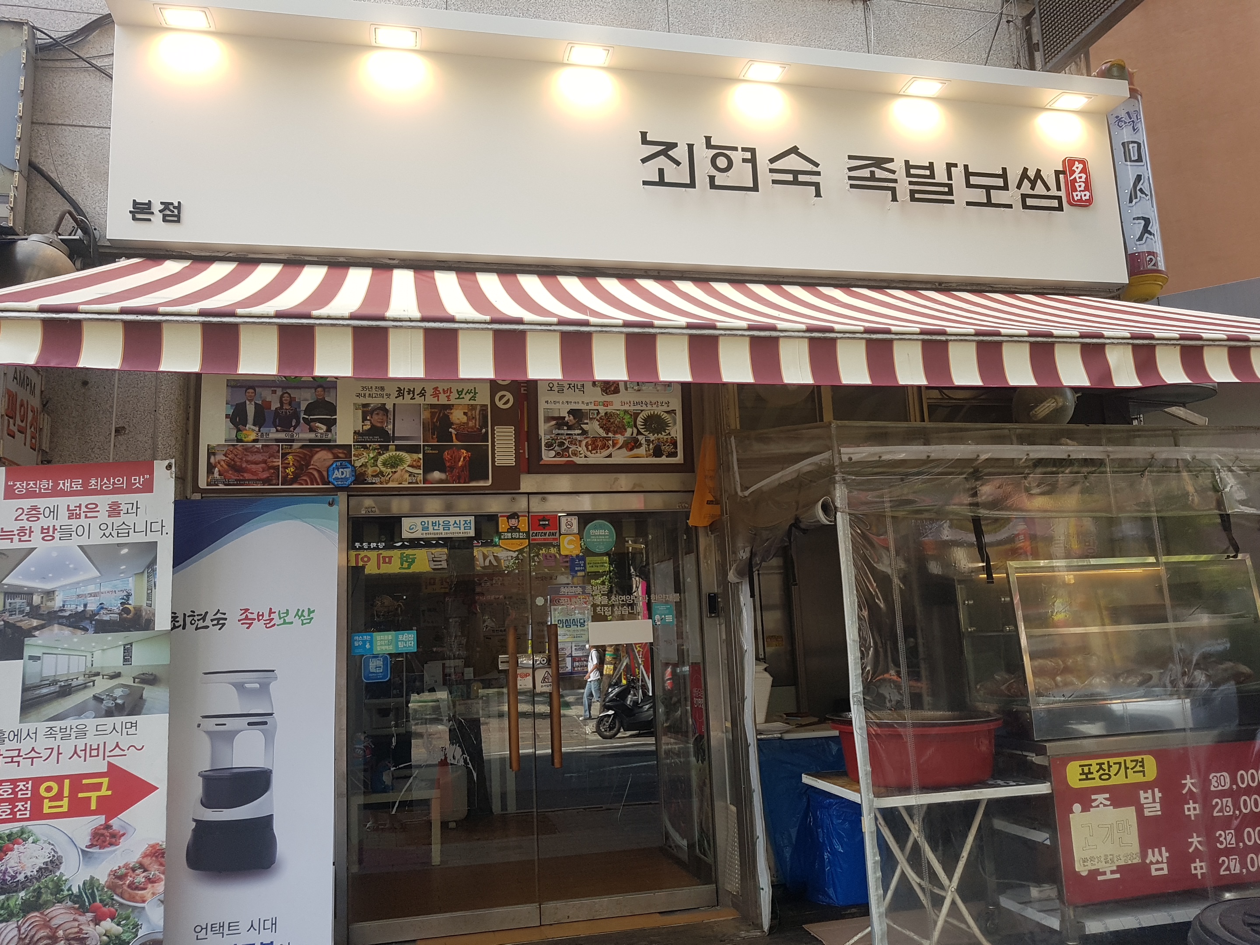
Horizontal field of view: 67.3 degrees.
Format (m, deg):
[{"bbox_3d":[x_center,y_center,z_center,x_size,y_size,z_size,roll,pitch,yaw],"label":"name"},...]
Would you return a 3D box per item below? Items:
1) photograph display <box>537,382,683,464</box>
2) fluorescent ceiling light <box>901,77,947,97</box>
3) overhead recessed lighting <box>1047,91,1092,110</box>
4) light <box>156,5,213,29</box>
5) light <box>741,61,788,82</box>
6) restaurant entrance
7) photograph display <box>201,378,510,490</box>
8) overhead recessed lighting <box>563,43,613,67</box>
[{"bbox_3d":[-0.109,-0.331,5.045,0.790,0.580,0.030,0,-9,-13],"label":"photograph display"},{"bbox_3d":[1.569,-2.063,5.036,0.225,0.050,0.160,0,-9,-13],"label":"fluorescent ceiling light"},{"bbox_3d":[2.453,-2.070,5.243,0.225,0.050,0.160,0,-9,-13],"label":"overhead recessed lighting"},{"bbox_3d":[-1.977,-2.036,4.205,0.225,0.050,0.160,0,-9,-13],"label":"light"},{"bbox_3d":[0.686,-2.056,4.829,0.225,0.050,0.160,0,-9,-13],"label":"light"},{"bbox_3d":[-0.467,1.151,4.706,1.820,2.120,0.130,0,-9,-13],"label":"restaurant entrance"},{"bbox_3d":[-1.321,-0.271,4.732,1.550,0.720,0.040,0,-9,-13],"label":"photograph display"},{"bbox_3d":[-0.202,-2.050,4.621,0.225,0.050,0.160,0,-9,-13],"label":"overhead recessed lighting"}]

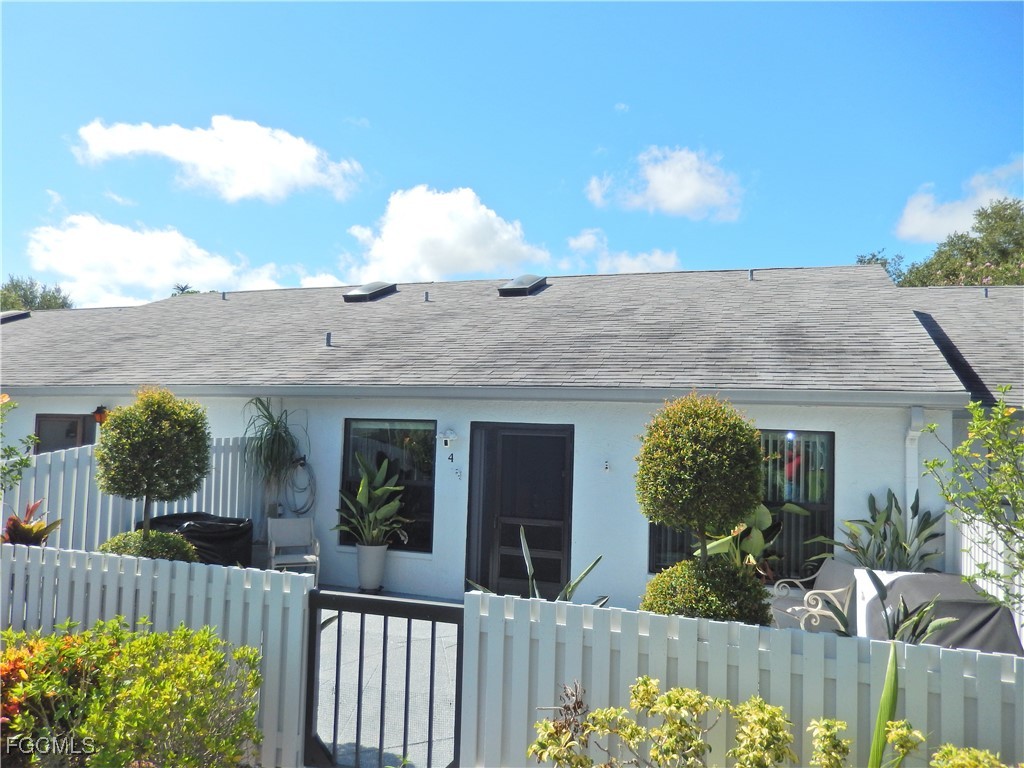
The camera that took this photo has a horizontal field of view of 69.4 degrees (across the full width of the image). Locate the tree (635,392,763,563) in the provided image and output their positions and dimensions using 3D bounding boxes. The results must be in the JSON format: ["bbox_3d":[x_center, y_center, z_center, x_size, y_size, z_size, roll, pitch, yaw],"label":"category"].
[{"bbox_3d":[0.951,0.475,3.760,0.640,0.870,0.630,2,-3,0],"label":"tree"}]

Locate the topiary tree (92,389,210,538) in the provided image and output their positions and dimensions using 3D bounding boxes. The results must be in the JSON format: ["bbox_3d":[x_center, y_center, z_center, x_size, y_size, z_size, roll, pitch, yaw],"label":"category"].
[{"bbox_3d":[-2.469,0.538,5.100,0.770,1.000,0.760,2,-3,0],"label":"topiary tree"}]

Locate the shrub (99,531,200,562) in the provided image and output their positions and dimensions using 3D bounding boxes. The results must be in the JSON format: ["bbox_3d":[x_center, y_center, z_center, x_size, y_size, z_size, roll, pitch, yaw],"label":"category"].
[{"bbox_3d":[-2.510,1.381,5.120,0.740,0.640,0.720,2,-3,0],"label":"shrub"}]

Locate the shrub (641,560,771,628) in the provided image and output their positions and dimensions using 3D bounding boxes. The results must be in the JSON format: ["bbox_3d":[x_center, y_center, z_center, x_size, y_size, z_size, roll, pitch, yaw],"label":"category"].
[{"bbox_3d":[1.005,1.227,3.820,0.670,0.660,0.650,2,-3,0],"label":"shrub"}]

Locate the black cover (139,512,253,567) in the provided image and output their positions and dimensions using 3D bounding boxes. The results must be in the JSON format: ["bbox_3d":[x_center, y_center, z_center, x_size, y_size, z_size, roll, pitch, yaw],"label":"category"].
[{"bbox_3d":[-3.453,1.967,8.006,0.680,0.950,1.060,0,-4,21],"label":"black cover"}]

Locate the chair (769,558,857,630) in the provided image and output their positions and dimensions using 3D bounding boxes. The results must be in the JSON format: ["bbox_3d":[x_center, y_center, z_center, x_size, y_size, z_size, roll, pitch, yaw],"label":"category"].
[{"bbox_3d":[2.850,2.093,6.758,0.720,0.950,0.620,2,-3,-5],"label":"chair"}]

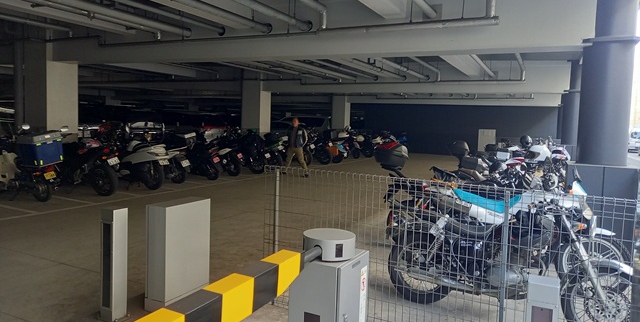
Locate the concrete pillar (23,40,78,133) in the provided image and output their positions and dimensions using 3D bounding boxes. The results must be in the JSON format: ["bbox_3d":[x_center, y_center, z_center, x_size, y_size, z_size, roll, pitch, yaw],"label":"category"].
[{"bbox_3d":[-6.412,-1.227,11.017,0.861,3.277,0.787,4,5,26],"label":"concrete pillar"}]

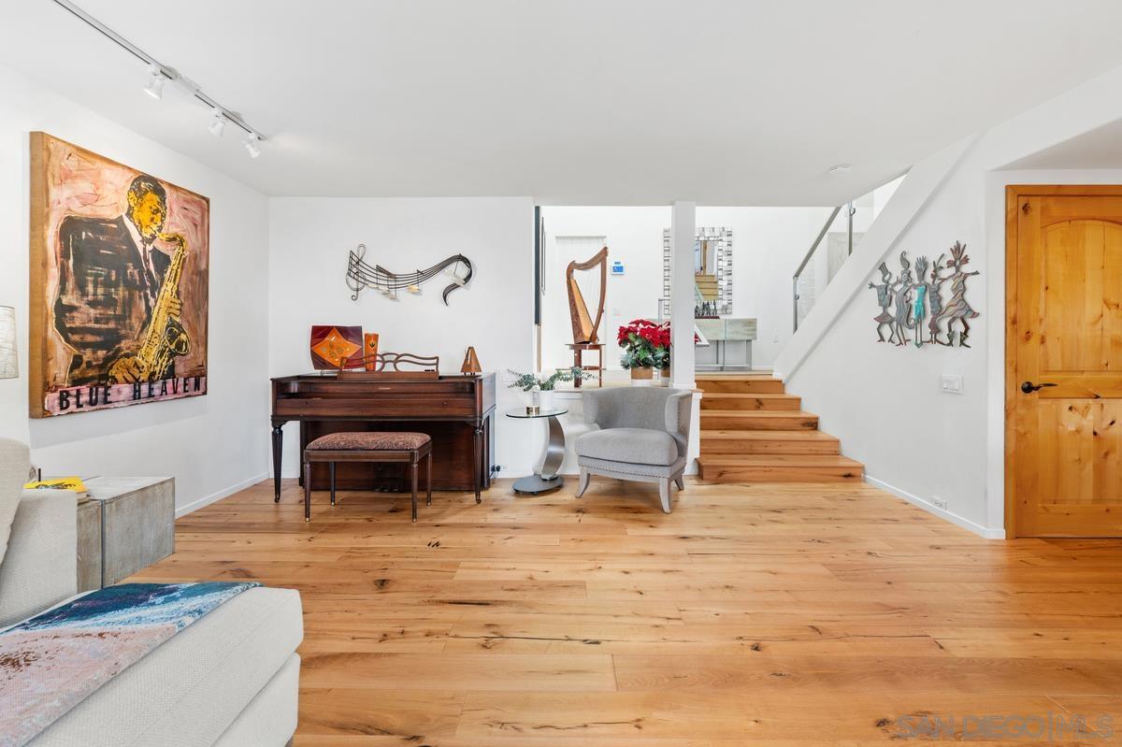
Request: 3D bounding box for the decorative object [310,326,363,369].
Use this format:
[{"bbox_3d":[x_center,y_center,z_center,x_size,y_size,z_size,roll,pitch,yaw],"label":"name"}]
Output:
[{"bbox_3d":[-1.805,-0.193,4.012,0.440,0.372,0.090,0,2,1],"label":"decorative object"}]

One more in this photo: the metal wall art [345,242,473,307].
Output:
[{"bbox_3d":[-1.270,-0.835,4.208,1.075,0.495,0.060,0,2,1],"label":"metal wall art"}]

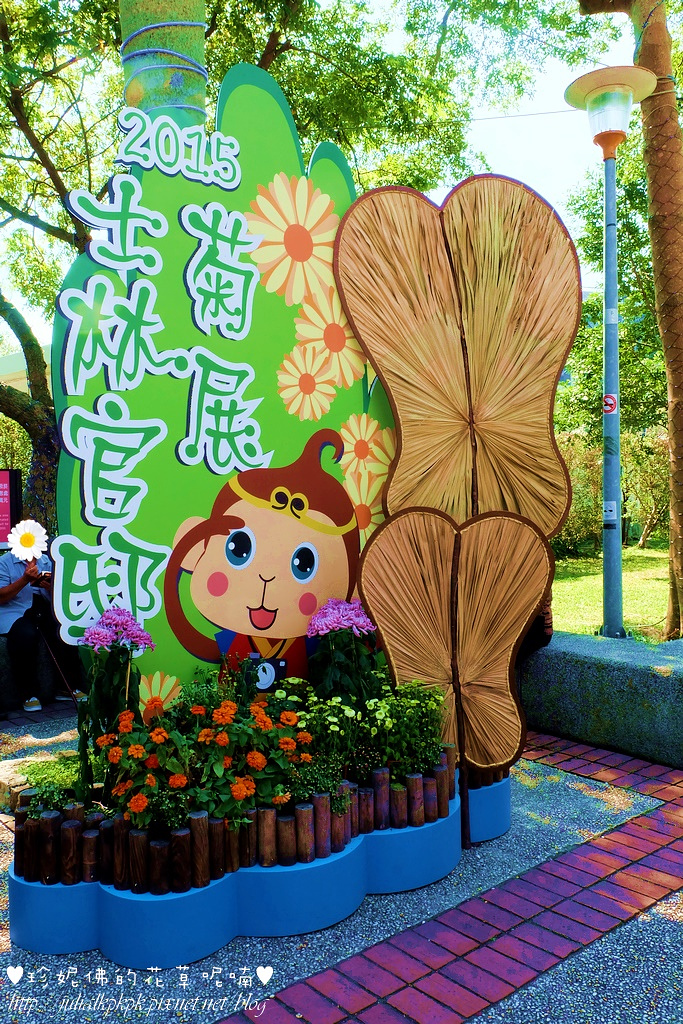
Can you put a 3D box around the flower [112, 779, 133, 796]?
[{"bbox_3d":[-0.759,0.955,2.860,0.066,0.058,0.055,-1,1,-15],"label":"flower"}]

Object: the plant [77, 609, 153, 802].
[{"bbox_3d":[-0.848,0.726,3.080,0.270,0.740,0.250,-1,1,-16],"label":"plant"}]

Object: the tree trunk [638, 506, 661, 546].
[{"bbox_3d":[6.273,0.295,16.800,0.400,0.800,0.270,0,1,20],"label":"tree trunk"}]

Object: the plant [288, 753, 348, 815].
[{"bbox_3d":[-0.088,1.040,3.149,0.215,0.230,0.200,-1,1,-2],"label":"plant"}]

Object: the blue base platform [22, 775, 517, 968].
[{"bbox_3d":[-0.197,1.358,3.370,2.170,0.230,0.920,-2,1,-31],"label":"blue base platform"}]

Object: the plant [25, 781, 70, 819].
[{"bbox_3d":[-1.083,1.067,3.039,0.145,0.135,0.140,-1,1,-20],"label":"plant"}]

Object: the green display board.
[{"bbox_3d":[-0.342,-0.320,3.374,1.615,2.990,0.090,-2,1,-31],"label":"green display board"}]

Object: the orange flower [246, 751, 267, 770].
[{"bbox_3d":[-0.301,0.880,2.920,0.069,0.066,0.050,-1,1,-6],"label":"orange flower"}]

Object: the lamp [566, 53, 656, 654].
[{"bbox_3d":[1.881,-1.053,5.743,0.610,3.830,0.610,0,1,18],"label":"lamp"}]

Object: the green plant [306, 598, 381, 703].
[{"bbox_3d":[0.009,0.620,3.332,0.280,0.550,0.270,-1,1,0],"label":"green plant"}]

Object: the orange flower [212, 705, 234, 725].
[{"bbox_3d":[-0.433,0.744,3.030,0.077,0.066,0.055,-1,1,-8],"label":"orange flower"}]

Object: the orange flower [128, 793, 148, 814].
[{"bbox_3d":[-0.689,0.989,2.798,0.068,0.068,0.055,-1,1,-14],"label":"orange flower"}]

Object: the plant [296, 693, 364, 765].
[{"bbox_3d":[-0.042,0.831,3.150,0.250,0.280,0.230,-1,1,-1],"label":"plant"}]

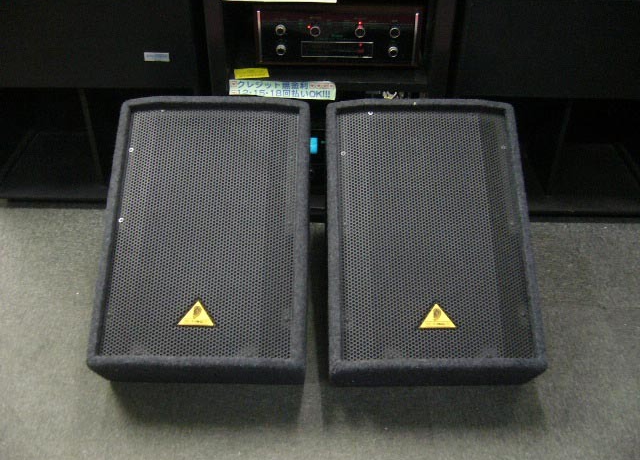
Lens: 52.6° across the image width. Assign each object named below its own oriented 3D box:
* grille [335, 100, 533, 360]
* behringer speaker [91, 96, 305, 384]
[{"bbox_3d":[0.217,-0.006,1.288,0.365,0.030,0.515,0,72,-2],"label":"grille"},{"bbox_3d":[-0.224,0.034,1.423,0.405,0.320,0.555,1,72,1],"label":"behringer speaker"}]

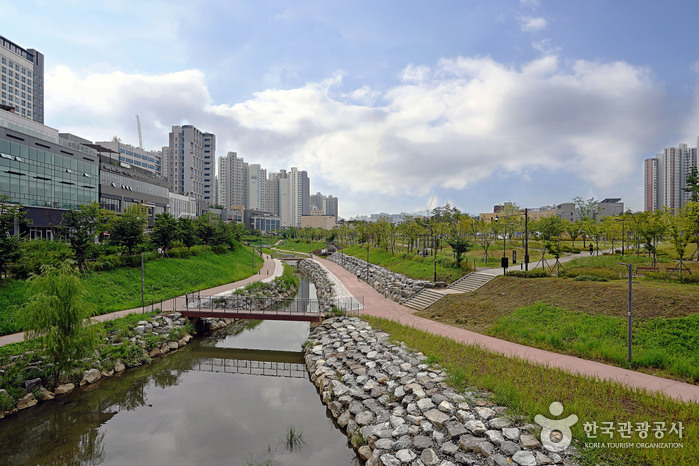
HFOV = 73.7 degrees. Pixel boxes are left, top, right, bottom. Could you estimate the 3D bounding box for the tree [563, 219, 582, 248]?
[{"bbox_3d":[47.900,0.020,100.000,4.100,6.300,4.100,0,0,0],"label":"tree"}]

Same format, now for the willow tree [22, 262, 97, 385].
[{"bbox_3d":[-15.560,4.860,25.000,4.000,6.500,4.000,0,0,0],"label":"willow tree"}]

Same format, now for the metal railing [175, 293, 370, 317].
[{"bbox_3d":[-6.900,6.100,39.500,16.400,1.150,2.200,0,0,12],"label":"metal railing"}]

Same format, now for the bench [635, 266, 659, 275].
[{"bbox_3d":[26.170,3.330,41.000,1.750,0.450,0.450,0,0,30],"label":"bench"}]

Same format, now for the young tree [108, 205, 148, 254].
[{"bbox_3d":[-26.500,0.050,55.800,4.500,6.800,4.500,0,0,0],"label":"young tree"}]

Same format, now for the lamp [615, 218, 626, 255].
[{"bbox_3d":[38.400,0.600,66.000,1.500,5.250,0.300,0,0,11],"label":"lamp"}]

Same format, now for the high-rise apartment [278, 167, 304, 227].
[{"bbox_3d":[-74.700,-40.500,600.000,31.000,85.000,25.000,0,0,-12],"label":"high-rise apartment"}]

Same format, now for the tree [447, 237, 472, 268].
[{"bbox_3d":[12.160,2.160,51.500,2.900,3.600,2.900,0,0,0],"label":"tree"}]

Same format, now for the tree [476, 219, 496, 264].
[{"bbox_3d":[16.320,1.070,55.500,2.700,5.500,2.700,0,0,0],"label":"tree"}]

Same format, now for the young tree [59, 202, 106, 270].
[{"bbox_3d":[-25.700,0.360,44.900,4.300,6.600,4.300,0,0,0],"label":"young tree"}]

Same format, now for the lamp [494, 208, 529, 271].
[{"bbox_3d":[16.200,0.690,46.500,3.200,6.200,0.500,0,0,16],"label":"lamp"}]

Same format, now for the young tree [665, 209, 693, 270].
[{"bbox_3d":[27.970,0.640,39.500,2.400,5.700,2.400,0,0,0],"label":"young tree"}]

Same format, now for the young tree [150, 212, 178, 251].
[{"bbox_3d":[-26.800,0.330,67.400,4.000,6.400,4.000,0,0,0],"label":"young tree"}]

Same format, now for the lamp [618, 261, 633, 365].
[{"bbox_3d":[13.770,4.000,23.100,0.850,5.000,0.200,0,0,-33],"label":"lamp"}]

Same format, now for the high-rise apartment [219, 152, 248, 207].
[{"bbox_3d":[-113.500,-38.400,456.000,27.000,80.000,17.000,0,0,-26],"label":"high-rise apartment"}]

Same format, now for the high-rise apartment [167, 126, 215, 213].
[{"bbox_3d":[-78.000,-24.000,234.000,18.000,54.500,22.000,0,0,-2],"label":"high-rise apartment"}]

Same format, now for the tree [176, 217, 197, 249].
[{"bbox_3d":[-24.140,0.150,69.000,3.200,5.200,3.200,0,0,0],"label":"tree"}]

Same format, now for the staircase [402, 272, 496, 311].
[{"bbox_3d":[8.870,5.160,41.700,7.200,2.800,3.700,0,0,-17],"label":"staircase"}]

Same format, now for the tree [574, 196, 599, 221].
[{"bbox_3d":[51.000,-2.300,101.000,6.000,10.900,6.000,0,0,0],"label":"tree"}]

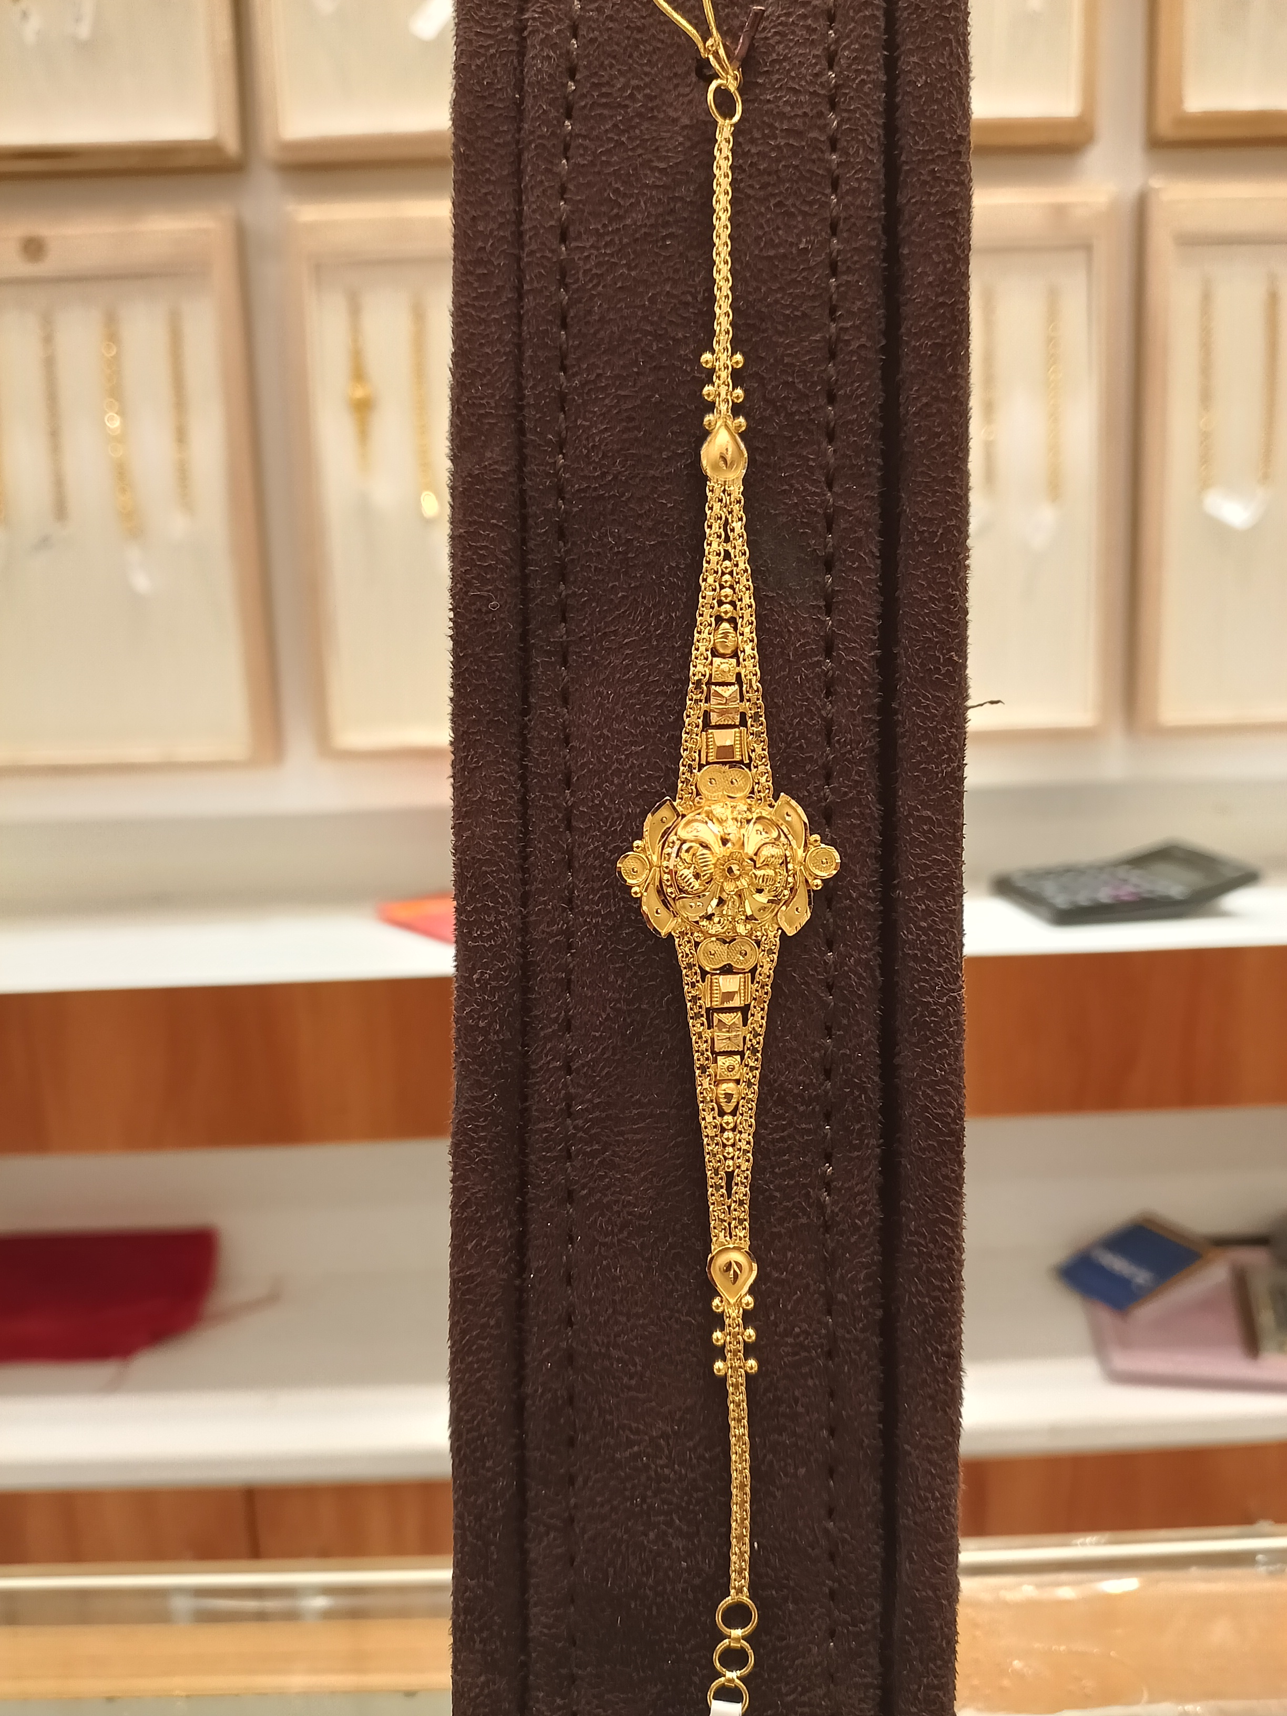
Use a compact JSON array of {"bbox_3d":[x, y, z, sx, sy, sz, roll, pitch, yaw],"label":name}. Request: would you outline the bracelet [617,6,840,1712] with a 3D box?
[{"bbox_3d":[0.010,-0.001,0.152,0.025,0.198,0.009,-1,2,0],"label":"bracelet"}]

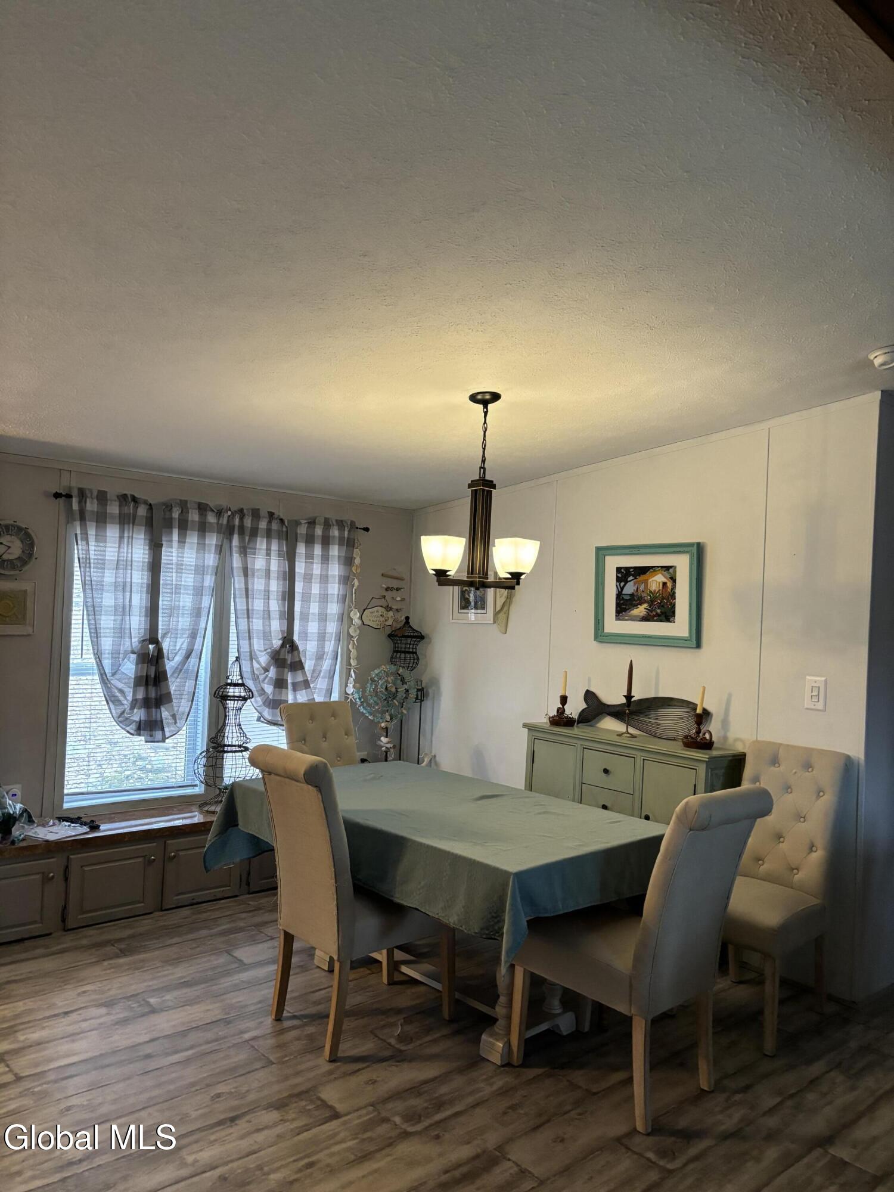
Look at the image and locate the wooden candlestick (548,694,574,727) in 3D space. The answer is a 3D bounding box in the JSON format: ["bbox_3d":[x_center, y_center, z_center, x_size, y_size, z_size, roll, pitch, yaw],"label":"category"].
[{"bbox_3d":[0.604,0.594,4.664,0.141,0.152,0.144,3,-1,-42],"label":"wooden candlestick"}]

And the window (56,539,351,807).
[{"bbox_3d":[-1.240,0.406,4.855,1.630,1.370,0.090,3,-1,-40],"label":"window"}]

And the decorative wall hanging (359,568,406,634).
[{"bbox_3d":[-0.397,0.030,5.630,0.361,0.399,0.045,3,-1,-42],"label":"decorative wall hanging"}]

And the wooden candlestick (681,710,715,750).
[{"bbox_3d":[1.139,0.607,4.042,0.141,0.155,0.147,3,-1,-42],"label":"wooden candlestick"}]

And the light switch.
[{"bbox_3d":[1.490,0.398,3.625,0.015,0.134,0.088,3,-1,-40],"label":"light switch"}]

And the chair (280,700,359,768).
[{"bbox_3d":[-0.466,1.022,4.198,0.445,0.985,0.690,4,-1,-44],"label":"chair"}]

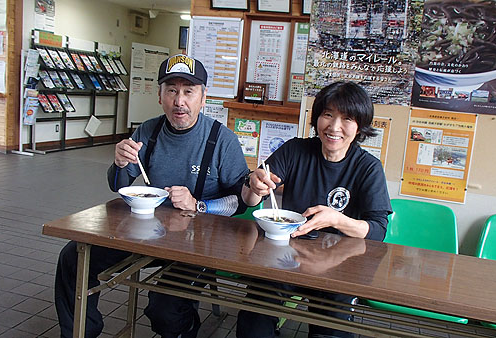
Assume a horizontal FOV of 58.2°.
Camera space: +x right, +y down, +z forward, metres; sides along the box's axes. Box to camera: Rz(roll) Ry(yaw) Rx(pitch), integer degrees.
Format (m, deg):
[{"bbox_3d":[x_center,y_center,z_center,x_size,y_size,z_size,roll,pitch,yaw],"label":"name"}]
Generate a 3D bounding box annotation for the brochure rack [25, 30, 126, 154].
[{"bbox_3d":[-2.943,-1.320,7.948,0.440,1.840,2.420,7,9,10],"label":"brochure rack"}]

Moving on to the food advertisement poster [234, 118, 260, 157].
[{"bbox_3d":[-0.009,-0.181,2.616,0.148,0.210,0.010,8,9,14],"label":"food advertisement poster"}]

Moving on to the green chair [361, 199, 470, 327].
[{"bbox_3d":[0.694,0.550,1.899,0.400,0.770,0.490,8,9,14],"label":"green chair"}]

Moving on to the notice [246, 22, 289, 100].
[{"bbox_3d":[0.111,-0.613,2.542,0.221,0.435,0.012,8,9,14],"label":"notice"}]

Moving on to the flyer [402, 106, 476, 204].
[{"bbox_3d":[0.898,-0.058,2.107,0.297,0.420,0.012,8,9,14],"label":"flyer"}]

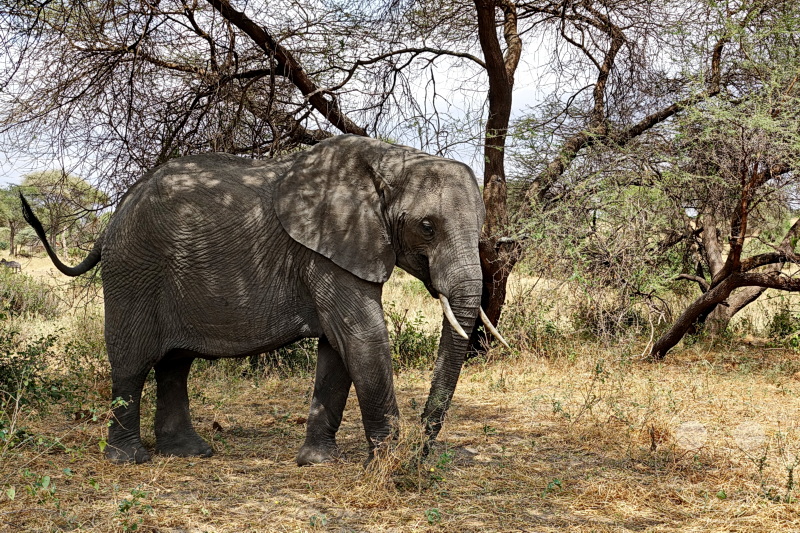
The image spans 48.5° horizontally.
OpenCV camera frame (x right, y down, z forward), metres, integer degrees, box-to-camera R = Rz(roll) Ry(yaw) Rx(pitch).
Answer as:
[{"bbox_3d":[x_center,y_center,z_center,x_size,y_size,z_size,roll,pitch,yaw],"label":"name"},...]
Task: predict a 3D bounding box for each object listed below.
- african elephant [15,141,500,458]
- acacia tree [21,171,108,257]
[{"bbox_3d":[-1.130,0.270,7.300,4.000,2.650,1.250,0,1,11],"label":"african elephant"},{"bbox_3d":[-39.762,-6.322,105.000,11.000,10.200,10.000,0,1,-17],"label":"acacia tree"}]

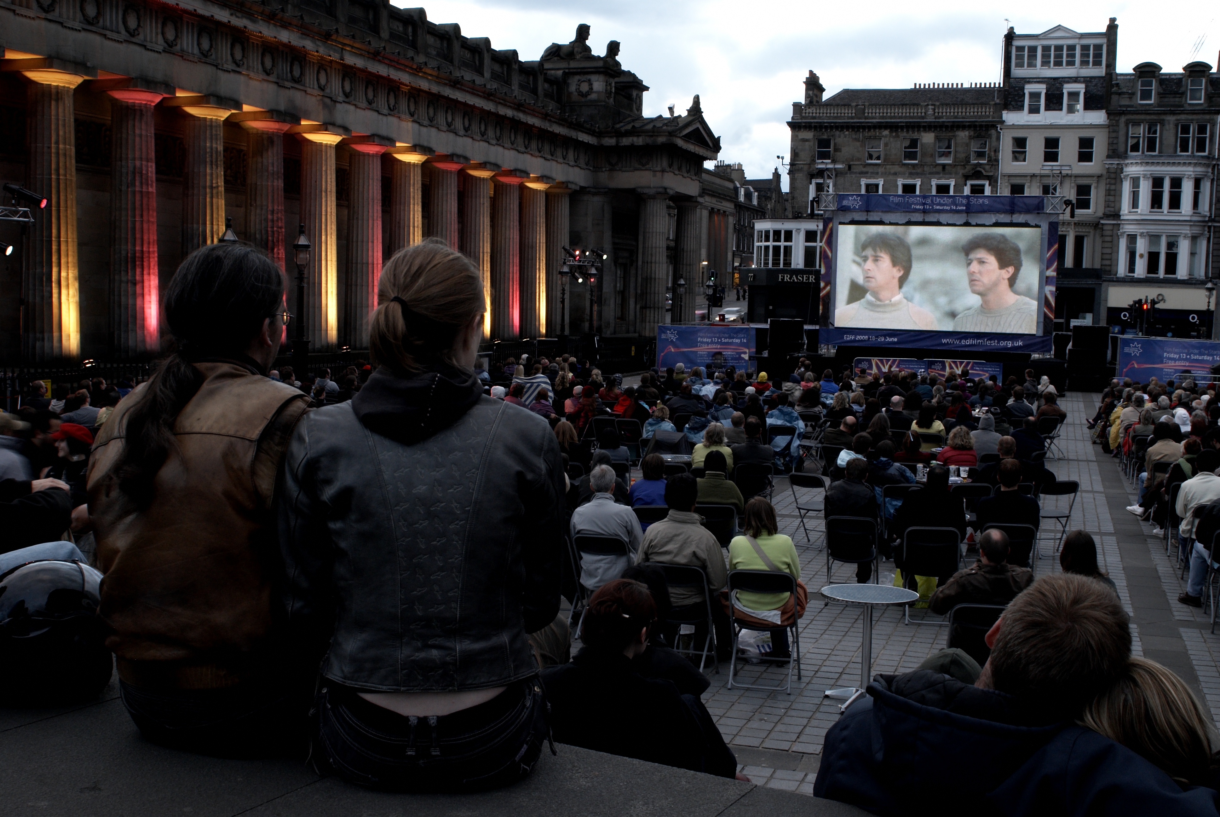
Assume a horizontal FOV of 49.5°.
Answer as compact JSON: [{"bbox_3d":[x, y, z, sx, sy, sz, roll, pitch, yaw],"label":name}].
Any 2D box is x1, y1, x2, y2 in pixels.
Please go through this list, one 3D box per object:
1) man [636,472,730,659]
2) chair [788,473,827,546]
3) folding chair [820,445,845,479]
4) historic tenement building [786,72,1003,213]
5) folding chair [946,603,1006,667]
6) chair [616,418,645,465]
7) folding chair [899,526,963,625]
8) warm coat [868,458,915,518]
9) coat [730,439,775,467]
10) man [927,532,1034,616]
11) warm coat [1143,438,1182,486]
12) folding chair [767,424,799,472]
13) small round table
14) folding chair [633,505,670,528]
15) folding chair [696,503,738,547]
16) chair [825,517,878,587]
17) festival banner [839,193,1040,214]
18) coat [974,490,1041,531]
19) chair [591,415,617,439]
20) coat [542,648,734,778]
[{"bbox_3d":[0.532,1.123,9.390,0.600,1.368,0.820,3,4,24],"label":"man"},{"bbox_3d":[2.220,1.092,14.218,0.459,0.802,0.460,5,6,40],"label":"chair"},{"bbox_3d":[3.077,0.889,17.385,0.459,0.802,0.460,5,6,42],"label":"folding chair"},{"bbox_3d":[25.425,-16.394,116.224,17.443,23.957,14.000,3,5,19],"label":"historic tenement building"},{"bbox_3d":[2.212,1.523,7.908,0.459,0.802,0.460,2,4,8],"label":"folding chair"},{"bbox_3d":[0.370,0.550,21.357,0.460,0.790,0.450,3,5,25],"label":"chair"},{"bbox_3d":[2.662,1.359,11.092,0.460,0.790,0.450,2,4,5],"label":"folding chair"},{"bbox_3d":[2.913,0.796,13.686,0.500,0.640,0.380,2,4,10],"label":"warm coat"},{"bbox_3d":[1.650,0.662,15.322,0.540,0.620,0.380,3,4,14],"label":"coat"},{"bbox_3d":[2.303,1.300,8.209,0.620,1.220,0.850,2,4,10],"label":"man"},{"bbox_3d":[6.933,0.696,16.623,0.540,0.640,0.420,3,4,14],"label":"warm coat"},{"bbox_3d":[2.696,0.627,20.722,0.460,0.790,0.460,2,4,8],"label":"folding chair"},{"bbox_3d":[1.619,1.518,8.320,0.615,0.715,0.615,1,4,0],"label":"small round table"},{"bbox_3d":[0.420,1.234,11.738,0.459,0.802,0.460,1,4,0],"label":"folding chair"},{"bbox_3d":[0.907,1.209,11.888,0.460,0.790,0.460,2,4,9],"label":"folding chair"},{"bbox_3d":[2.132,1.319,11.741,0.460,0.790,0.450,2,4,8],"label":"chair"},{"bbox_3d":[12.637,-7.838,50.700,7.716,0.680,0.150,3,4,14],"label":"festival banner"},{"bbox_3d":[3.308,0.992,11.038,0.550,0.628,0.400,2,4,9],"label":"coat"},{"bbox_3d":[-0.032,0.506,21.452,0.460,0.790,0.460,3,4,20],"label":"chair"},{"bbox_3d":[0.058,1.014,3.823,0.600,0.650,0.480,3,4,20],"label":"coat"}]

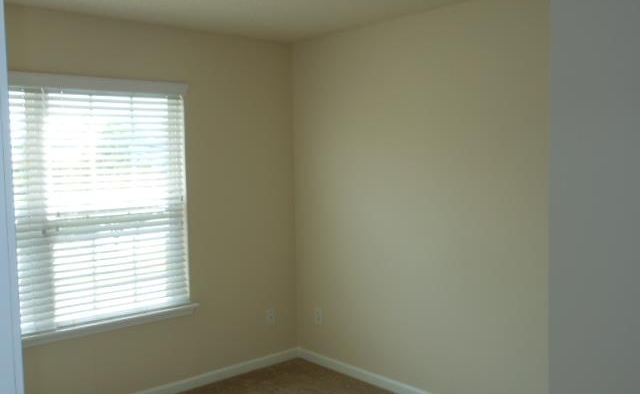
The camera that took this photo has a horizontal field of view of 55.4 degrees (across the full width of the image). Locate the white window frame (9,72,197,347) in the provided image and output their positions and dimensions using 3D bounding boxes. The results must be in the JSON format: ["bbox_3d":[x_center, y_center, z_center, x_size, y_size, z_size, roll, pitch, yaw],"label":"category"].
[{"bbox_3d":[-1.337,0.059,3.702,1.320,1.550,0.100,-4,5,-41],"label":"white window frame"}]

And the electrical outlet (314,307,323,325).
[{"bbox_3d":[-0.016,0.903,4.579,0.014,0.117,0.073,-4,5,-41],"label":"electrical outlet"}]

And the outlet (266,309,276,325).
[{"bbox_3d":[-0.361,0.908,4.596,0.073,0.117,0.014,-4,5,-41],"label":"outlet"}]

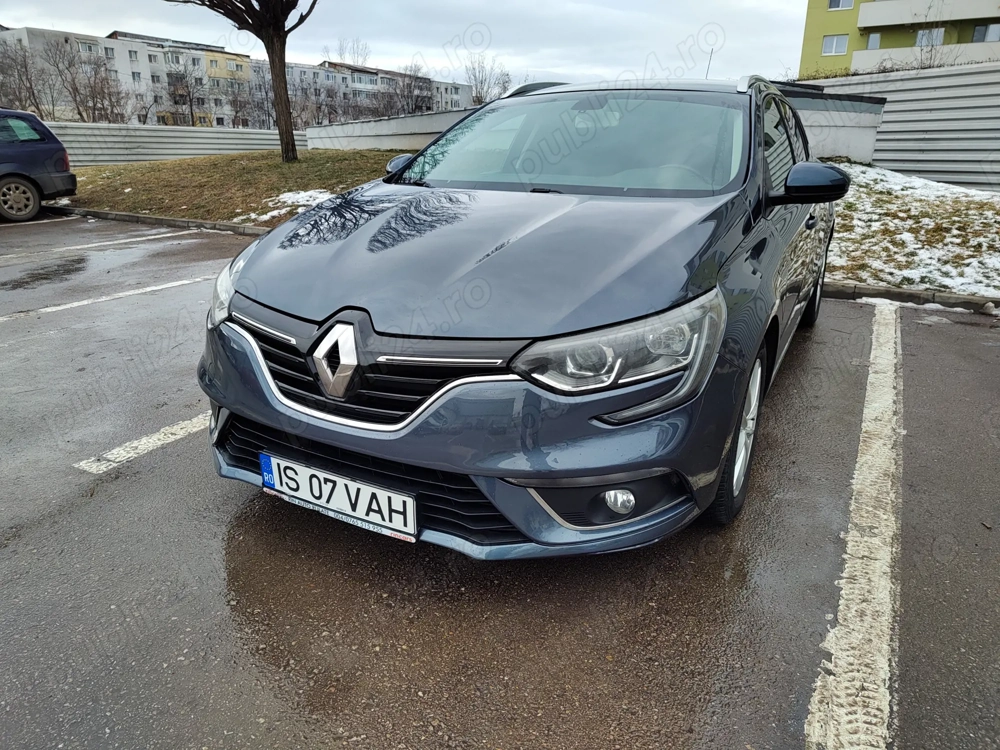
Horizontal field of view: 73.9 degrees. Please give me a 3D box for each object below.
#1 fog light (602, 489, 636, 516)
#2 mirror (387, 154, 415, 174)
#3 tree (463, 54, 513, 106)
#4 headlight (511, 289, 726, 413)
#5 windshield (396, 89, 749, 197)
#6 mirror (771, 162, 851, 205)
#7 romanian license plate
[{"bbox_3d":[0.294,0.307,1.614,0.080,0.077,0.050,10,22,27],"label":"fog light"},{"bbox_3d":[-0.453,-0.995,3.241,0.245,0.160,0.140,10,22,27],"label":"mirror"},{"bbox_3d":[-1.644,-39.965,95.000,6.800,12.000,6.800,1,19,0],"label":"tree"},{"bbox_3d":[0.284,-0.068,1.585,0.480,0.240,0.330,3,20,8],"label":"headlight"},{"bbox_3d":[0.298,-0.949,2.694,1.410,0.160,0.970,11,46,26],"label":"windshield"},{"bbox_3d":[1.140,-0.708,2.430,0.257,0.144,0.185,11,22,26],"label":"mirror"},{"bbox_3d":[-0.429,0.305,1.727,0.530,0.130,0.025,11,19,26],"label":"romanian license plate"}]

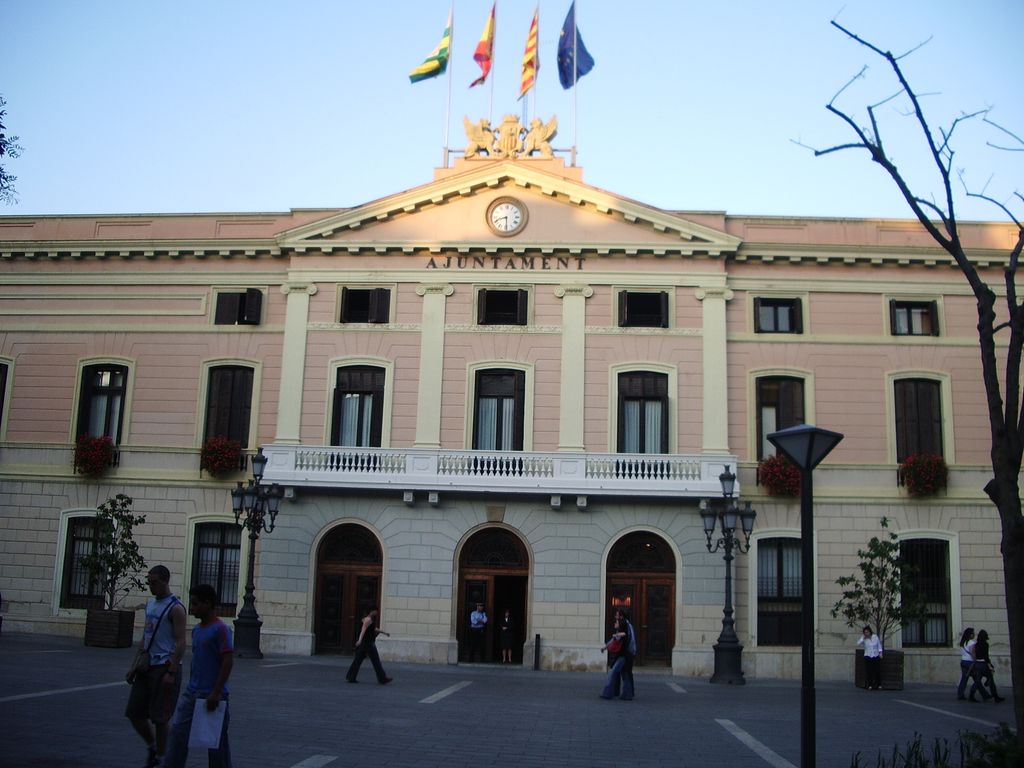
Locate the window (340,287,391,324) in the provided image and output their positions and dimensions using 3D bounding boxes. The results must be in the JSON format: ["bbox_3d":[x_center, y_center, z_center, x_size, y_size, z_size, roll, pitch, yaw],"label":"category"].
[{"bbox_3d":[-4.551,-2.423,32.166,1.522,1.194,0.250,1,-12,4],"label":"window"}]

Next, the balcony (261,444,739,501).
[{"bbox_3d":[-0.429,2.666,31.153,14.153,1.217,1.100,1,-12,4],"label":"balcony"}]

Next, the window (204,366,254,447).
[{"bbox_3d":[-8.881,0.727,32.569,1.379,2.598,0.250,1,-12,4],"label":"window"}]

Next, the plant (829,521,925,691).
[{"bbox_3d":[9.506,5.693,26.856,2.445,4.373,2.445,1,-12,4],"label":"plant"}]

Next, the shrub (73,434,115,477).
[{"bbox_3d":[-12.930,2.215,32.013,1.120,1.200,0.680,1,-12,4],"label":"shrub"}]

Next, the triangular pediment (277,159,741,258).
[{"bbox_3d":[-0.202,-5.664,33.424,14.853,3.209,0.900,1,-10,5],"label":"triangular pediment"}]

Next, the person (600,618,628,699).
[{"bbox_3d":[2.074,5.485,20.867,0.620,1.640,0.500,1,-12,4],"label":"person"}]

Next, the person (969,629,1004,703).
[{"bbox_3d":[10.229,6.067,22.274,0.714,1.582,0.500,1,-12,4],"label":"person"}]

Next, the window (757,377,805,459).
[{"bbox_3d":[8.150,1.036,31.457,1.379,2.564,0.250,1,-12,4],"label":"window"}]

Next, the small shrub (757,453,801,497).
[{"bbox_3d":[8.063,2.745,31.011,1.380,1.170,0.600,1,-12,4],"label":"small shrub"}]

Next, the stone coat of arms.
[{"bbox_3d":[-0.054,-8.139,34.067,3.000,1.500,0.650,1,-12,4],"label":"stone coat of arms"}]

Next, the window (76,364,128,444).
[{"bbox_3d":[-12.666,0.656,31.986,1.566,2.591,0.250,1,-12,4],"label":"window"}]

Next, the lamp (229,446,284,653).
[{"bbox_3d":[-7.335,4.811,29.909,1.500,5.988,1.500,1,-10,5],"label":"lamp"}]

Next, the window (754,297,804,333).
[{"bbox_3d":[8.340,-2.128,32.377,1.464,1.167,0.300,1,-12,4],"label":"window"}]

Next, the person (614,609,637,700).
[{"bbox_3d":[2.325,5.530,21.201,0.600,1.811,0.500,1,-10,5],"label":"person"}]

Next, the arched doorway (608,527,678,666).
[{"bbox_3d":[3.920,6.450,31.278,2.065,3.955,0.400,1,-10,5],"label":"arched doorway"}]

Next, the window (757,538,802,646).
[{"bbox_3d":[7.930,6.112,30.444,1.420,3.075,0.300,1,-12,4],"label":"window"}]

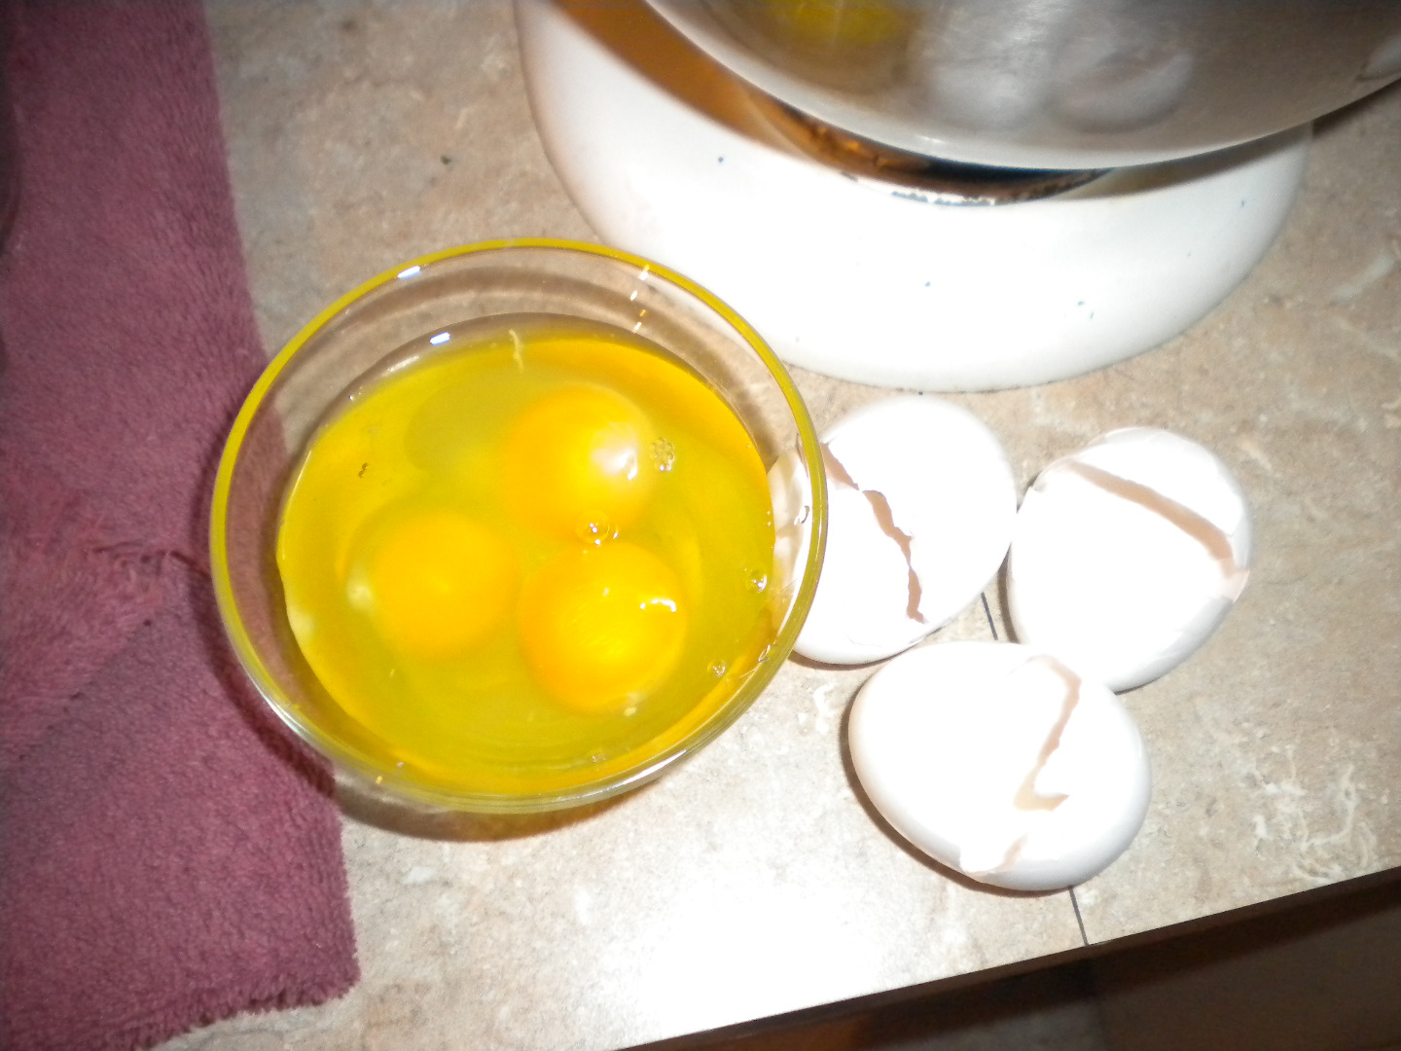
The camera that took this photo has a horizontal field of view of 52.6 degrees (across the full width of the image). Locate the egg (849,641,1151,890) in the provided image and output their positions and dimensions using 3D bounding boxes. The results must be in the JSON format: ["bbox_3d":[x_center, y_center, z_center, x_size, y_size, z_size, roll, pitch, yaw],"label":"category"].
[{"bbox_3d":[0.056,0.044,0.265,0.057,0.044,0.044,18,71,6],"label":"egg"}]

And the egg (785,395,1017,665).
[{"bbox_3d":[0.037,0.001,0.280,0.044,0.044,0.059,43,75,13],"label":"egg"}]

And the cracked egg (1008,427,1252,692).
[{"bbox_3d":[0.084,0.006,0.279,0.044,0.044,0.055,28,72,9],"label":"cracked egg"}]

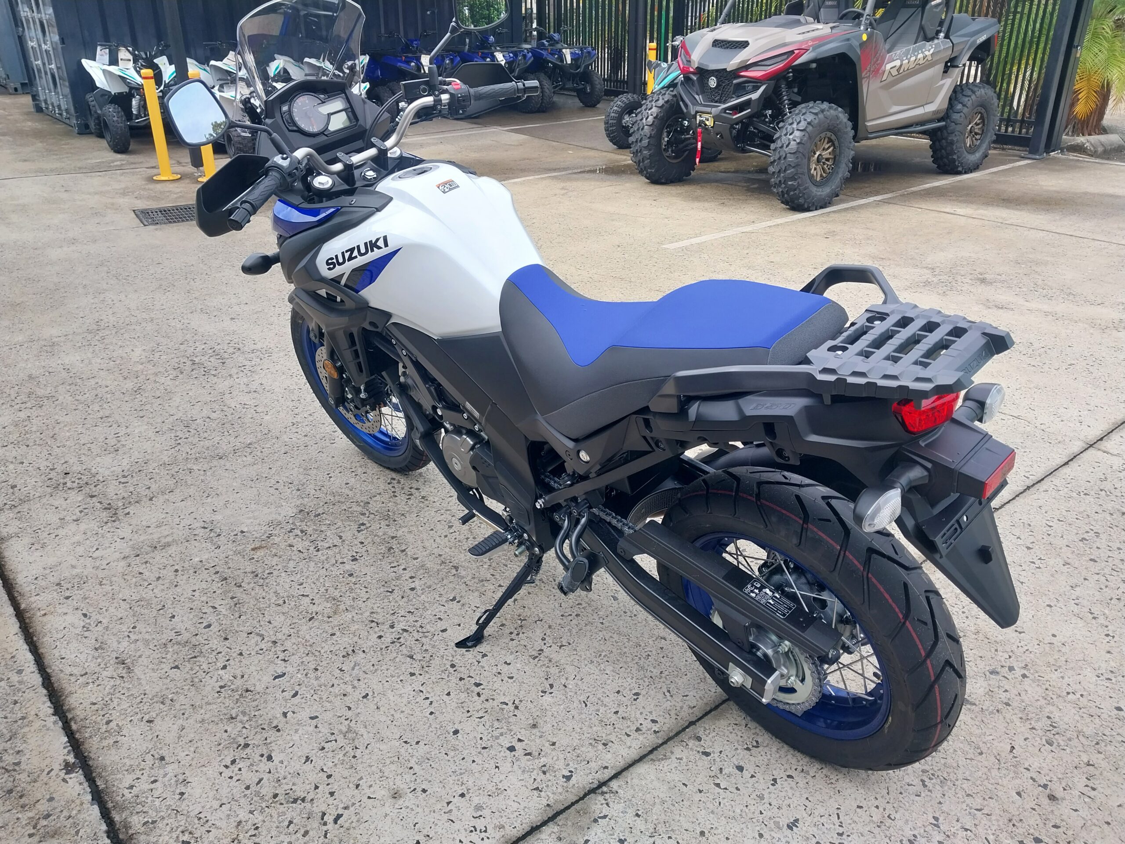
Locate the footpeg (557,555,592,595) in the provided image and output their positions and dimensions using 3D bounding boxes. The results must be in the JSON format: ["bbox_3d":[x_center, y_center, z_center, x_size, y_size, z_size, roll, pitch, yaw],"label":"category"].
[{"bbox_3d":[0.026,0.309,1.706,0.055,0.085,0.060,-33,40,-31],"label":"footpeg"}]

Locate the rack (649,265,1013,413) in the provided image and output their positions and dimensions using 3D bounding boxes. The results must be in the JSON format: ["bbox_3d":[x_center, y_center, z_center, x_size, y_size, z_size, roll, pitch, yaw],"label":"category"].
[{"bbox_3d":[0.411,-0.100,1.251,0.400,0.145,0.440,-33,40,-31],"label":"rack"}]

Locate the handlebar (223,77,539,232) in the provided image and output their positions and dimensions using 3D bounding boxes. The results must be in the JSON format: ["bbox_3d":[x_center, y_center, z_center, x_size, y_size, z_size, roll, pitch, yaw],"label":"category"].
[{"bbox_3d":[-0.417,-0.641,1.910,0.220,0.125,0.850,23,46,39],"label":"handlebar"}]

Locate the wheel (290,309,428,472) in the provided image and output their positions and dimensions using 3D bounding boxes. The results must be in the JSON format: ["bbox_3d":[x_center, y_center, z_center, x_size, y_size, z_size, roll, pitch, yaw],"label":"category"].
[{"bbox_3d":[-0.611,-0.128,2.650,0.658,0.658,0.110,21,46,38],"label":"wheel"}]

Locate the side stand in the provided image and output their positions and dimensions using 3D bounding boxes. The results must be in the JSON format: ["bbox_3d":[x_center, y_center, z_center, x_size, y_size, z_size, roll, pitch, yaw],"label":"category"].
[{"bbox_3d":[-0.137,0.422,1.994,0.090,0.345,0.080,14,28,-48],"label":"side stand"}]

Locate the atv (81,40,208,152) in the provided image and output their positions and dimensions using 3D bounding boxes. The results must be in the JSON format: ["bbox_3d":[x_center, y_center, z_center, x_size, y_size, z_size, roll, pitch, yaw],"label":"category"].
[{"bbox_3d":[-4.819,-3.805,9.717,1.160,1.120,1.830,-18,32,-32],"label":"atv"}]

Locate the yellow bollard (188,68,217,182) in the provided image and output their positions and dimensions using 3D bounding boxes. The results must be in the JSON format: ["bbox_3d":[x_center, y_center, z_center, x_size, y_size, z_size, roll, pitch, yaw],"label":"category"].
[{"bbox_3d":[-3.169,-2.600,7.434,0.250,0.900,0.250,0,26,0],"label":"yellow bollard"}]

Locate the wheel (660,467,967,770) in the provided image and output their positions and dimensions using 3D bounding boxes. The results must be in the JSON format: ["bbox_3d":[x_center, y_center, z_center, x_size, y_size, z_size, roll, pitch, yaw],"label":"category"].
[{"bbox_3d":[0.450,0.380,1.630,0.152,0.640,0.640,-33,40,-31],"label":"wheel"}]

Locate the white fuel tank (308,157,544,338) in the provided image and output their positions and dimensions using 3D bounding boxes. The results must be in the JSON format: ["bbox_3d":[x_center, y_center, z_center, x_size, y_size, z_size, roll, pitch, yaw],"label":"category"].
[{"bbox_3d":[-0.254,-0.411,1.906,0.410,0.315,0.610,-32,39,-31],"label":"white fuel tank"}]

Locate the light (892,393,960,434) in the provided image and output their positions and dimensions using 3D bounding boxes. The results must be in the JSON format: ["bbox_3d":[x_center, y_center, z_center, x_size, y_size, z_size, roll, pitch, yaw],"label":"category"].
[{"bbox_3d":[0.512,-0.023,1.171,0.128,0.072,0.072,-32,39,-31],"label":"light"}]

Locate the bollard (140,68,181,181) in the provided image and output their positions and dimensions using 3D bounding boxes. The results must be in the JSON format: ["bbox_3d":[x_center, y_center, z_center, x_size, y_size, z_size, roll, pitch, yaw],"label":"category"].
[{"bbox_3d":[-3.594,-2.628,7.486,0.250,0.910,0.250,0,26,0],"label":"bollard"}]

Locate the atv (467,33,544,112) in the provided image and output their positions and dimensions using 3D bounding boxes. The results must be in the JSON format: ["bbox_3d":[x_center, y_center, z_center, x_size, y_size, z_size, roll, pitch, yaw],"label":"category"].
[{"bbox_3d":[-1.231,-5.240,12.593,1.140,1.170,2.000,-18,32,-32],"label":"atv"}]

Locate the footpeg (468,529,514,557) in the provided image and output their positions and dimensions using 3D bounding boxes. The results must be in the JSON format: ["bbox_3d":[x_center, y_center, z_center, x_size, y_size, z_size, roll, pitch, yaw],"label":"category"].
[{"bbox_3d":[-0.154,0.277,1.900,0.108,0.036,0.046,-32,39,-31],"label":"footpeg"}]

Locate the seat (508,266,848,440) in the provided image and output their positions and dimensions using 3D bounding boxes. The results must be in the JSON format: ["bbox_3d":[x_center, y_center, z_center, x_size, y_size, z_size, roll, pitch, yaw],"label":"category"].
[{"bbox_3d":[0.167,-0.136,1.556,0.310,0.270,0.720,-32,39,-31],"label":"seat"}]

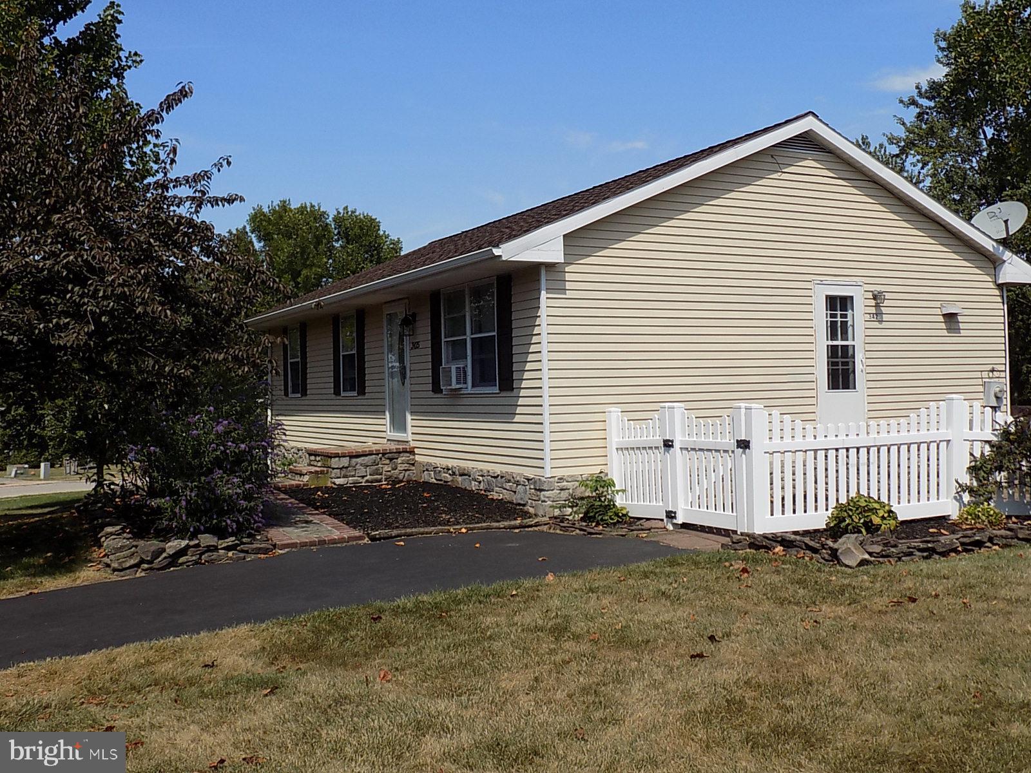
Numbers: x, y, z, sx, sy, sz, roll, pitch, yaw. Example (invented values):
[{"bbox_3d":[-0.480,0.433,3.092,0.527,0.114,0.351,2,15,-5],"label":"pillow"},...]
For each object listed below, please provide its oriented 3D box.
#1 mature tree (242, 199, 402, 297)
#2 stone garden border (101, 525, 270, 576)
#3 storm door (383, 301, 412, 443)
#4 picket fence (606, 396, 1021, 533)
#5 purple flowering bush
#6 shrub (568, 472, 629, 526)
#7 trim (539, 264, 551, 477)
[{"bbox_3d":[-6.858,-2.141,36.000,6.300,9.000,6.200,-1,0,-11],"label":"mature tree"},{"bbox_3d":[-2.955,1.435,9.402,1.650,0.360,0.450,-1,0,-28],"label":"stone garden border"},{"bbox_3d":[-1.787,-0.238,15.404,0.100,2.109,0.998,-1,0,-28],"label":"storm door"},{"bbox_3d":[3.291,0.789,11.210,4.102,1.260,2.232,-1,0,-14],"label":"picket fence"},{"bbox_3d":[-3.082,0.676,10.050,1.480,1.480,1.400,-1,0,-17],"label":"purple flowering bush"},{"bbox_3d":[0.905,1.192,11.100,0.610,0.530,0.560,-2,0,0],"label":"shrub"},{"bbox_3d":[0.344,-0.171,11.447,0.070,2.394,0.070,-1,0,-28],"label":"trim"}]

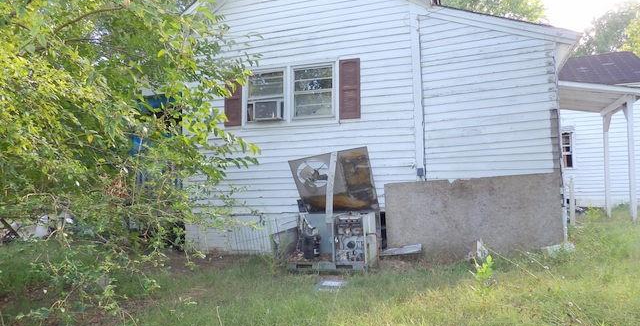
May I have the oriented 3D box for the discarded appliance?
[{"bbox_3d":[0.209,0.643,6.273,1.100,1.600,0.850,-2,-8,19],"label":"discarded appliance"}]

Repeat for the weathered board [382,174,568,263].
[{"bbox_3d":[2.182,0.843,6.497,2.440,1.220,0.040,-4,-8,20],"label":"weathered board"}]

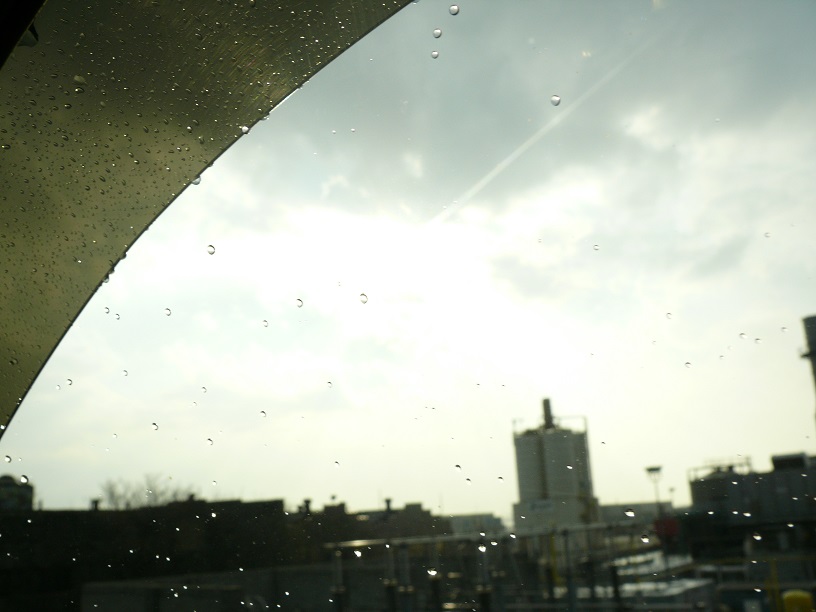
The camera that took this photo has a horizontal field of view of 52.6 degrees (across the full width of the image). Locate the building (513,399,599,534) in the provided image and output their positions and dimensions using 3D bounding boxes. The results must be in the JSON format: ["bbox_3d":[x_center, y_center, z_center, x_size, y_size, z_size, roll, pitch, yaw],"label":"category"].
[{"bbox_3d":[18.920,21.650,106.180,8.620,19.320,7.410,-11,-17,25],"label":"building"}]

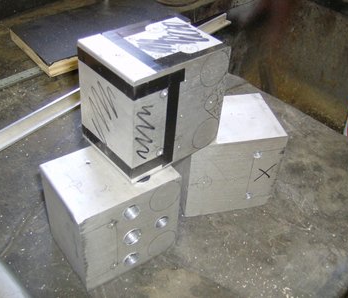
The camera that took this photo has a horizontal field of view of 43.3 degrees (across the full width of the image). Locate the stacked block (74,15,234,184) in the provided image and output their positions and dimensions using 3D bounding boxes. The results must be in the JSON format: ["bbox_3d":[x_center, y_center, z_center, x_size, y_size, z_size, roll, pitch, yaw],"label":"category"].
[{"bbox_3d":[-0.026,-0.066,0.545,0.138,0.138,0.109,-25,48,-30],"label":"stacked block"}]

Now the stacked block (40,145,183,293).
[{"bbox_3d":[-0.082,0.079,0.581,0.138,0.138,0.109,-22,47,-28],"label":"stacked block"}]

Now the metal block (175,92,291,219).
[{"bbox_3d":[0.076,0.008,0.680,0.138,0.138,0.109,-6,41,-12],"label":"metal block"}]

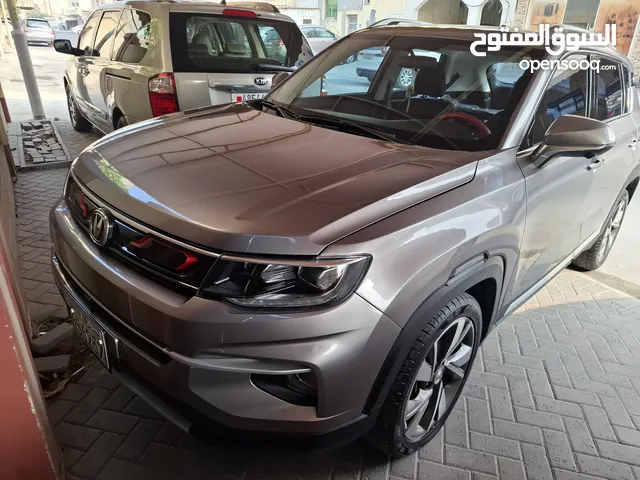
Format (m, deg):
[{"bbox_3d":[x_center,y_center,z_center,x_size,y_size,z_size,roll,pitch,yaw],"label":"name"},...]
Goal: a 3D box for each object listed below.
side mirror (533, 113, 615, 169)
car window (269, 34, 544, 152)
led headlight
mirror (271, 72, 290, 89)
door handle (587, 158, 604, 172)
[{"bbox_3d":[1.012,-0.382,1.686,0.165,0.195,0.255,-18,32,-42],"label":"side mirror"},{"bbox_3d":[0.387,-0.838,2.209,1.440,0.180,0.850,25,64,39],"label":"car window"},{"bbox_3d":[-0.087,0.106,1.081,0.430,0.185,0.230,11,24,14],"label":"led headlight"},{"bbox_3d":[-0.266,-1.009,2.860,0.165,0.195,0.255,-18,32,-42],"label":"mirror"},{"bbox_3d":[1.411,-0.384,2.178,0.240,0.050,0.055,-18,32,-42],"label":"door handle"}]

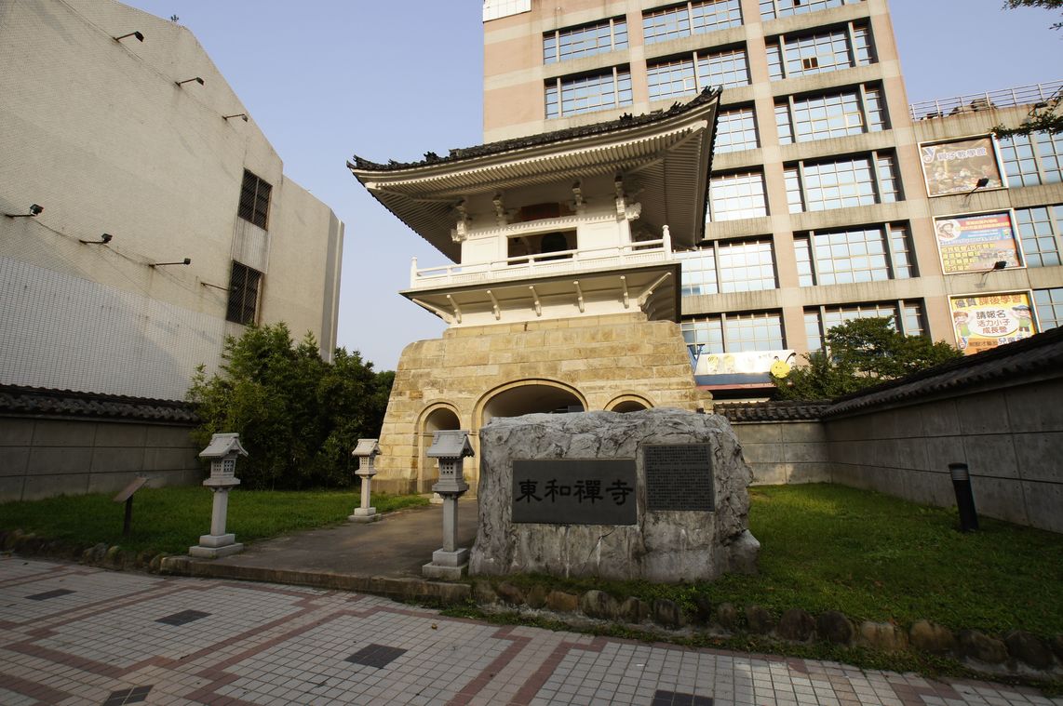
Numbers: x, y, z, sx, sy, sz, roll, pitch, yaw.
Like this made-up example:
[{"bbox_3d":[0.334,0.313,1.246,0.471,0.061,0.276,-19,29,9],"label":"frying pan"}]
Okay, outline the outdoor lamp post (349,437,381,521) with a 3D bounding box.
[{"bbox_3d":[-3.367,2.591,9.692,0.469,1.615,0.469,-4,-12,15],"label":"outdoor lamp post"}]

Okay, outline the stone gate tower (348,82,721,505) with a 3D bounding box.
[{"bbox_3d":[0.954,-1.747,18.426,11.868,13.455,10.074,-4,-12,15],"label":"stone gate tower"}]

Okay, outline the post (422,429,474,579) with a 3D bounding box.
[{"bbox_3d":[-0.926,1.717,5.506,0.476,1.601,0.476,-5,-12,18],"label":"post"}]

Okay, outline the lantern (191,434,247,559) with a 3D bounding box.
[{"bbox_3d":[-4.391,2.003,6.709,0.469,1.615,0.469,-4,-12,15],"label":"lantern"}]

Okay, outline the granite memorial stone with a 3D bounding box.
[{"bbox_3d":[0.903,1.603,5.557,3.036,1.794,1.035,-4,-12,15],"label":"granite memorial stone"}]

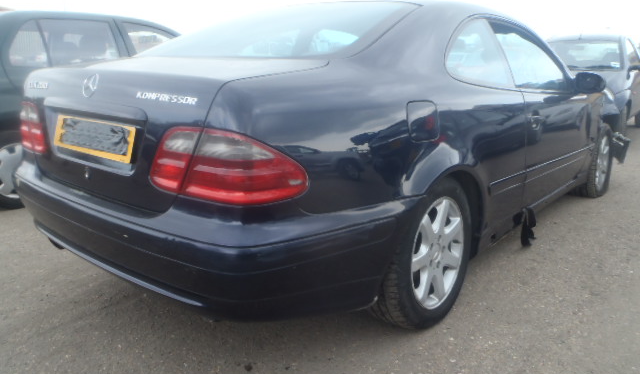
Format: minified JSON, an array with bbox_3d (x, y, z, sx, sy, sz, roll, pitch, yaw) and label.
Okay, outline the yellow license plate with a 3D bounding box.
[{"bbox_3d":[-0.765,-0.166,1.734,0.520,0.112,0.012,11,3,39],"label":"yellow license plate"}]

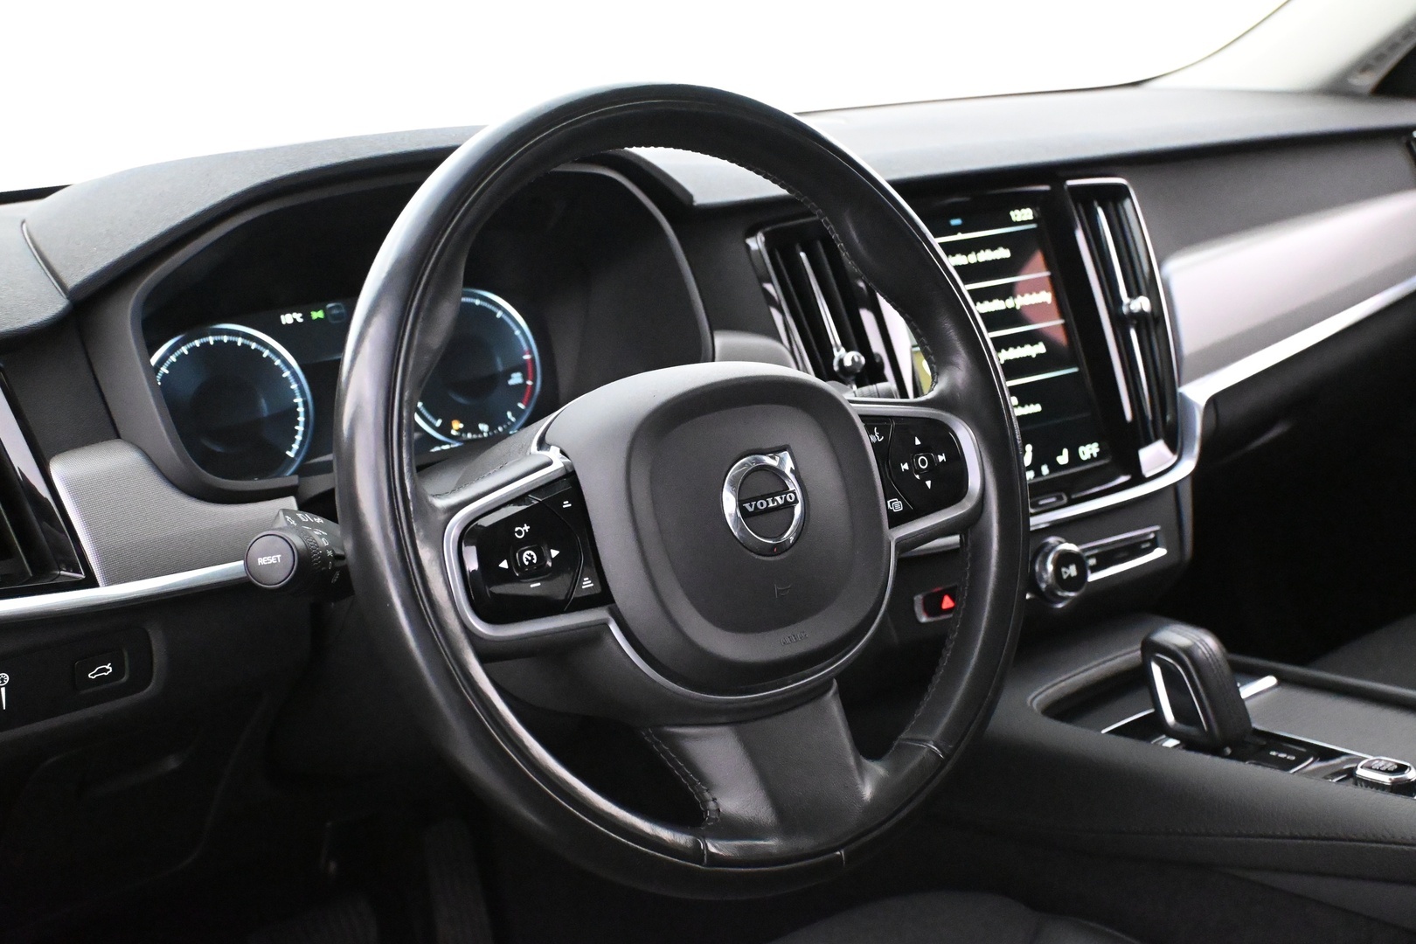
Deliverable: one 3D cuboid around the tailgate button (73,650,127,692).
[{"bbox_3d":[-0.269,0.086,0.711,0.022,0.018,0.010,-13,21,-36],"label":"tailgate button"}]

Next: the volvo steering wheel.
[{"bbox_3d":[0.001,0.005,0.749,0.376,0.376,0.085,-13,-2,-36],"label":"volvo steering wheel"}]

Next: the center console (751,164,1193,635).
[{"bbox_3d":[0.182,-0.042,1.106,0.360,0.275,0.110,-13,-1,-36],"label":"center console"}]

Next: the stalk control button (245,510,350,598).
[{"bbox_3d":[-0.179,0.037,0.708,0.040,0.040,0.055,4,8,14],"label":"stalk control button"}]

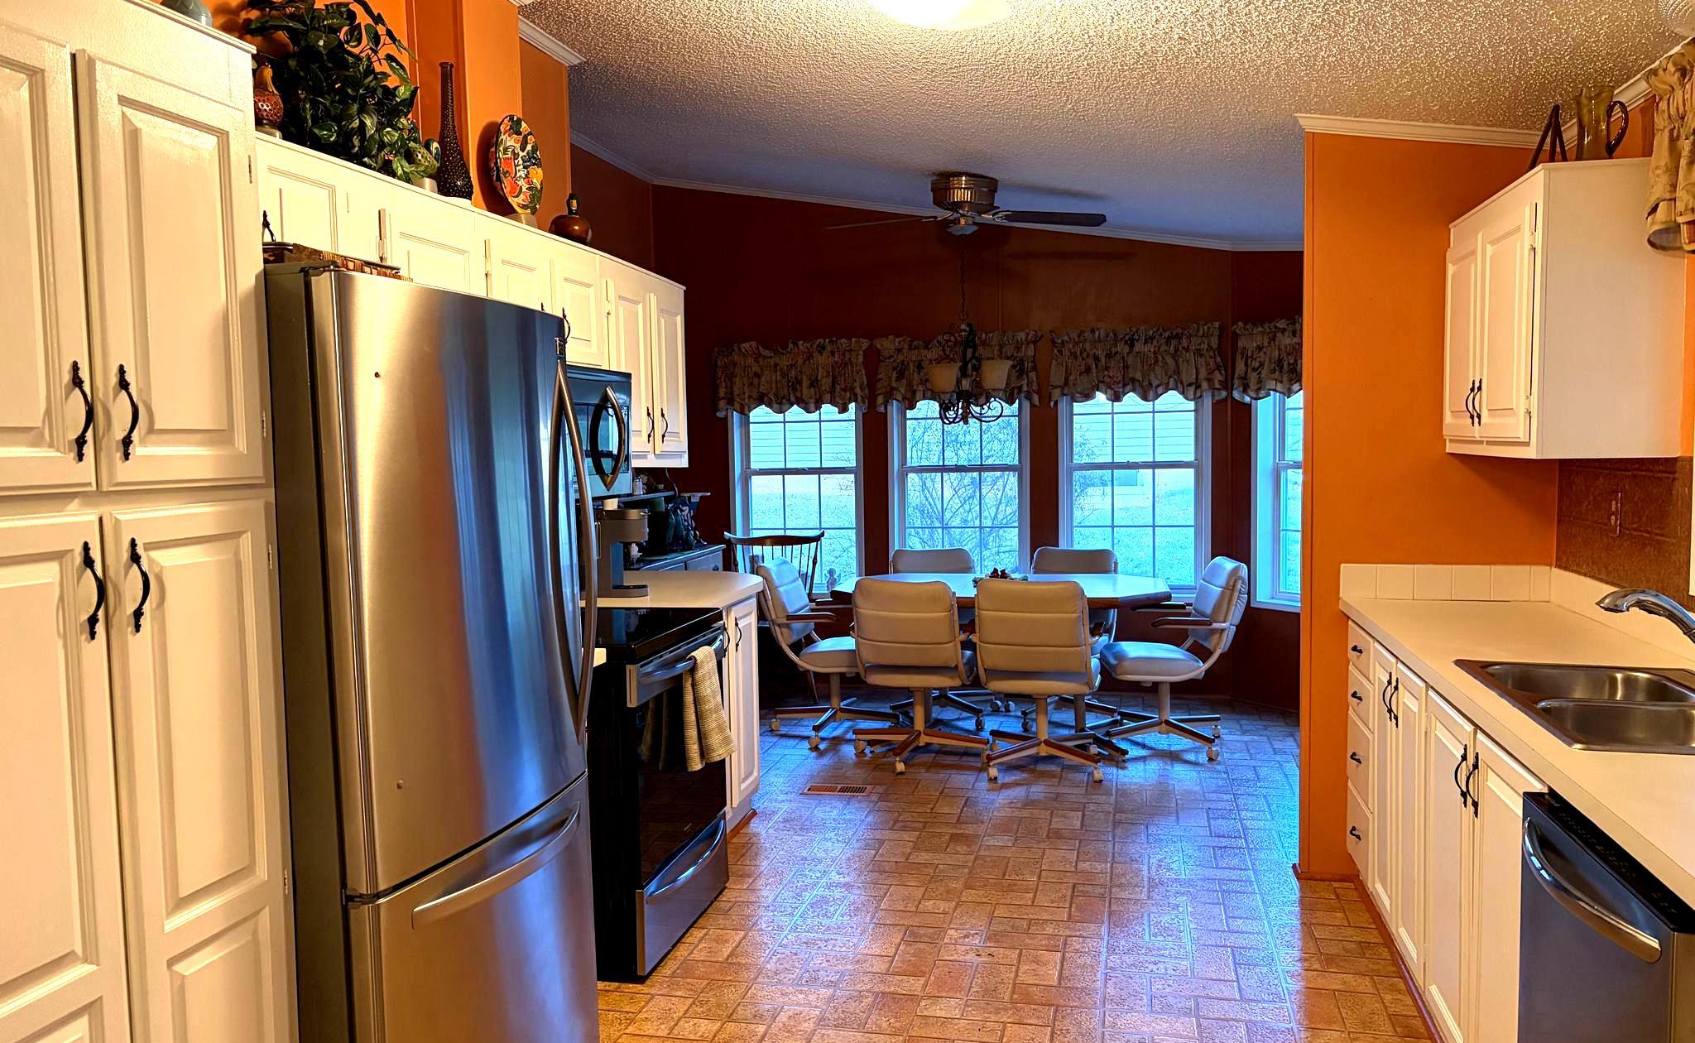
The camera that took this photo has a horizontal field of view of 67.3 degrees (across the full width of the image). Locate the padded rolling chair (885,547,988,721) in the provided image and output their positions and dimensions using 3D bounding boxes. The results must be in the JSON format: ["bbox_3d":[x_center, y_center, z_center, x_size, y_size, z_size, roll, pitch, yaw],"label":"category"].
[{"bbox_3d":[0.499,0.583,6.679,0.570,0.872,0.640,-1,4,6],"label":"padded rolling chair"}]

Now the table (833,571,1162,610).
[{"bbox_3d":[0.762,0.691,6.222,1.600,0.750,1.040,0,4,13],"label":"table"}]

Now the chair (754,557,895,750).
[{"bbox_3d":[-0.103,0.622,6.264,0.640,0.872,0.570,0,4,10],"label":"chair"}]

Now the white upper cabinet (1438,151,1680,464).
[{"bbox_3d":[1.938,-0.537,3.522,0.335,0.710,0.940,0,4,13],"label":"white upper cabinet"}]

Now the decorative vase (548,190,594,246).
[{"bbox_3d":[-0.877,-0.947,4.052,0.135,0.190,0.135,0,4,13],"label":"decorative vase"}]

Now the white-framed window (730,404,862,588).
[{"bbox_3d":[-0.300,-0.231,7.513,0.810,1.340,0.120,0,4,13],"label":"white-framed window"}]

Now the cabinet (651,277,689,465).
[{"bbox_3d":[-0.801,-0.536,4.678,0.340,0.690,0.340,0,4,13],"label":"cabinet"}]

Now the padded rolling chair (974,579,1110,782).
[{"bbox_3d":[0.849,0.649,5.556,0.570,0.872,0.640,0,4,21],"label":"padded rolling chair"}]

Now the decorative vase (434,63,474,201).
[{"bbox_3d":[-1.063,-1.038,3.422,0.110,0.375,0.110,0,4,13],"label":"decorative vase"}]

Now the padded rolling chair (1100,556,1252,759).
[{"bbox_3d":[1.508,0.613,5.928,0.640,0.872,0.570,-1,4,3],"label":"padded rolling chair"}]

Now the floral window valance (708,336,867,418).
[{"bbox_3d":[-0.333,-0.846,7.377,0.940,0.450,0.120,0,4,13],"label":"floral window valance"}]

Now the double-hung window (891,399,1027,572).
[{"bbox_3d":[0.642,-0.260,7.287,0.790,1.320,0.130,0,4,13],"label":"double-hung window"}]

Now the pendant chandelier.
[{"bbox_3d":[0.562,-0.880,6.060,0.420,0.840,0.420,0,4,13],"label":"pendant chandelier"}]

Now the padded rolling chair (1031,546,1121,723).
[{"bbox_3d":[1.145,0.598,6.581,0.600,0.870,0.650,0,4,13],"label":"padded rolling chair"}]

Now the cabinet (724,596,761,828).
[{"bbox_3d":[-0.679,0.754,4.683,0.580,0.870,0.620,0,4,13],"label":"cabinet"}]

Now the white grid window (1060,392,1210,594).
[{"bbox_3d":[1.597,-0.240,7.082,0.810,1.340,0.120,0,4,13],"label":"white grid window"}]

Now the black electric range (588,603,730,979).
[{"bbox_3d":[-0.787,0.772,3.846,0.690,0.930,0.770,0,4,13],"label":"black electric range"}]

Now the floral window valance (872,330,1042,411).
[{"bbox_3d":[0.612,-0.843,7.161,0.960,0.425,0.120,0,4,13],"label":"floral window valance"}]

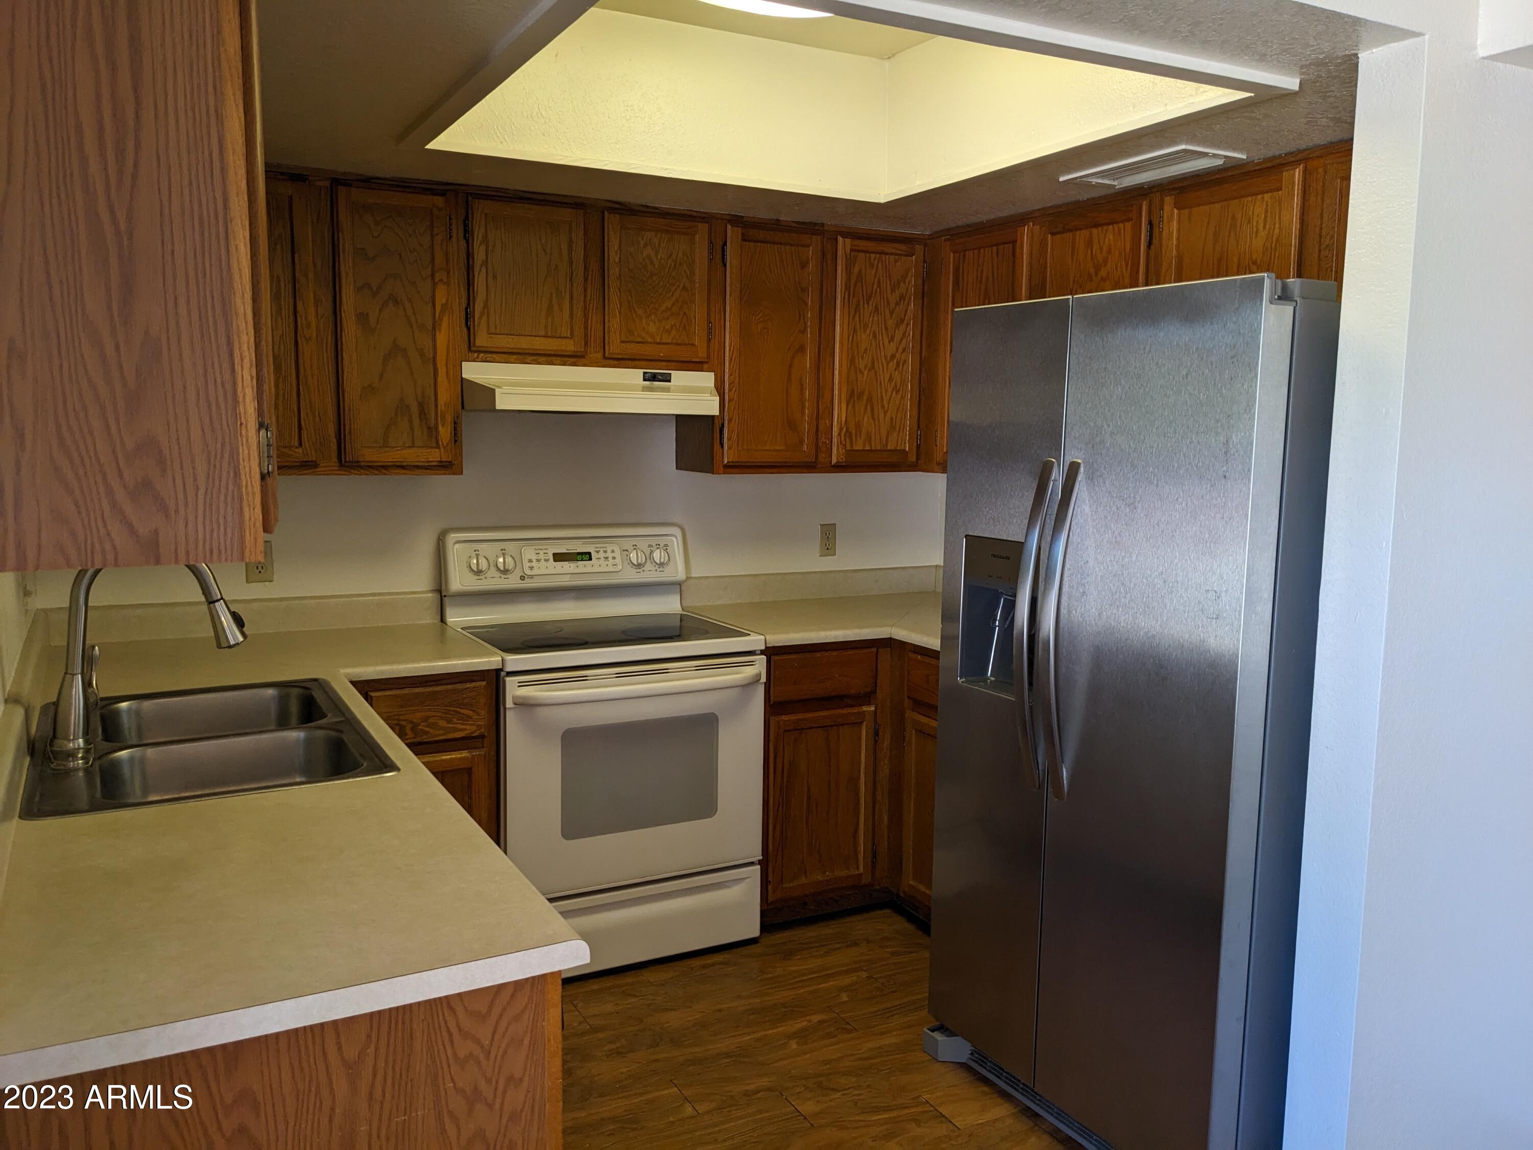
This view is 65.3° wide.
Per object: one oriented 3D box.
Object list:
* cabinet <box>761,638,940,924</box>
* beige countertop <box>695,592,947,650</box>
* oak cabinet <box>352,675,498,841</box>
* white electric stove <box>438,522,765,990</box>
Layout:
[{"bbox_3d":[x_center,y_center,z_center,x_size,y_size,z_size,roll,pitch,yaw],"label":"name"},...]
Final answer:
[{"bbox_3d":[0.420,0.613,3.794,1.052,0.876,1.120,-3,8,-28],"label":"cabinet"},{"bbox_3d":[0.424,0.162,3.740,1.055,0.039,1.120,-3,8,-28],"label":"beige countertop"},{"bbox_3d":[-1.014,0.647,3.324,0.380,0.866,0.615,-3,8,-28],"label":"oak cabinet"},{"bbox_3d":[-0.477,0.477,3.519,0.765,1.190,0.695,-3,8,-28],"label":"white electric stove"}]

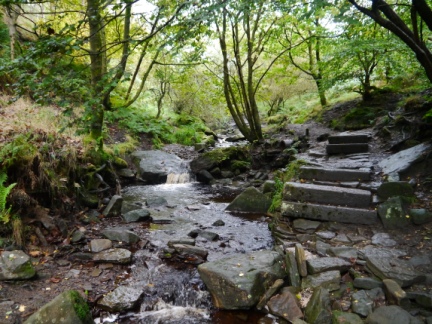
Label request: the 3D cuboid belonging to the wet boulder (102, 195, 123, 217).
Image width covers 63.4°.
[{"bbox_3d":[-1.600,0.672,5.400,0.260,0.280,0.280,-1,7,-10],"label":"wet boulder"}]

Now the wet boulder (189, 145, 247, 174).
[{"bbox_3d":[0.092,-0.061,9.700,1.500,0.680,1.050,0,5,0],"label":"wet boulder"}]

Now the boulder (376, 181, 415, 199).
[{"bbox_3d":[2.638,0.420,5.150,0.480,0.260,0.360,2,7,14],"label":"boulder"}]

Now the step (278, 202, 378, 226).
[{"bbox_3d":[1.565,0.703,4.870,1.250,0.175,0.320,2,5,25],"label":"step"}]

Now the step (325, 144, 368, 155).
[{"bbox_3d":[2.718,-0.274,7.300,0.870,0.185,0.360,1,7,8],"label":"step"}]

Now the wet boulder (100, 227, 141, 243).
[{"bbox_3d":[-1.257,0.957,4.600,0.500,0.150,0.280,1,7,10],"label":"wet boulder"}]

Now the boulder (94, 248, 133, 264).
[{"bbox_3d":[-1.203,1.099,4.080,0.420,0.120,0.260,1,5,10],"label":"boulder"}]

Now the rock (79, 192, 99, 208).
[{"bbox_3d":[-2.221,0.669,6.100,0.310,0.250,0.280,0,5,0],"label":"rock"}]

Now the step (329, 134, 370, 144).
[{"bbox_3d":[2.858,-0.487,7.600,0.830,0.175,0.330,1,7,8],"label":"step"}]

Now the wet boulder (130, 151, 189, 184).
[{"bbox_3d":[-1.470,0.125,9.400,1.450,0.720,1.100,0,5,0],"label":"wet boulder"}]

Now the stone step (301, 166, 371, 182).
[{"bbox_3d":[1.964,0.204,5.870,1.140,0.165,0.320,1,5,15],"label":"stone step"}]

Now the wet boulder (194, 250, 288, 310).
[{"bbox_3d":[0.282,1.186,3.620,0.830,0.430,0.550,1,5,10],"label":"wet boulder"}]

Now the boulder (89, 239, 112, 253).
[{"bbox_3d":[-1.418,1.028,4.300,0.260,0.120,0.180,-1,7,-10],"label":"boulder"}]

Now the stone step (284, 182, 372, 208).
[{"bbox_3d":[1.596,0.459,5.000,1.180,0.190,0.370,3,7,23],"label":"stone step"}]

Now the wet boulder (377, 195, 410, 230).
[{"bbox_3d":[2.275,0.642,4.500,0.370,0.370,0.310,1,5,10],"label":"wet boulder"}]

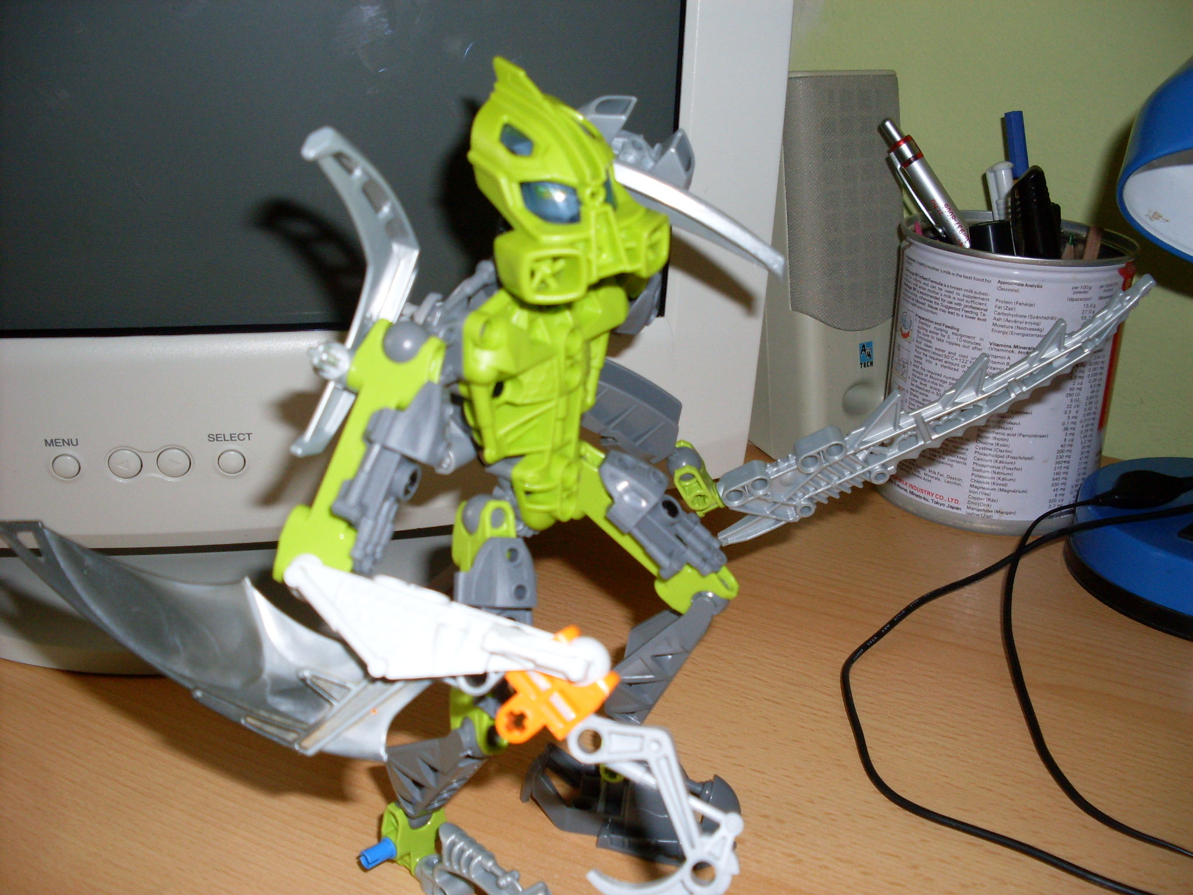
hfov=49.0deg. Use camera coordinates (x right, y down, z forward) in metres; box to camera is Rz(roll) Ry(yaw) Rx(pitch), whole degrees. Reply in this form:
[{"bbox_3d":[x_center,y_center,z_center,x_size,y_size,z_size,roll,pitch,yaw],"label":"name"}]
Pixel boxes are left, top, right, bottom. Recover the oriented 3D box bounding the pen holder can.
[{"bbox_3d":[0.186,-0.037,0.606,0.103,0.124,0.103,2,22,0],"label":"pen holder can"}]

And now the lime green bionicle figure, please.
[{"bbox_3d":[-0.018,0.015,0.332,0.130,0.212,0.100,-9,24,-26],"label":"lime green bionicle figure"}]

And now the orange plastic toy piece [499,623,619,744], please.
[{"bbox_3d":[-0.008,0.050,0.275,0.027,0.019,0.012,-40,-3,6],"label":"orange plastic toy piece"}]

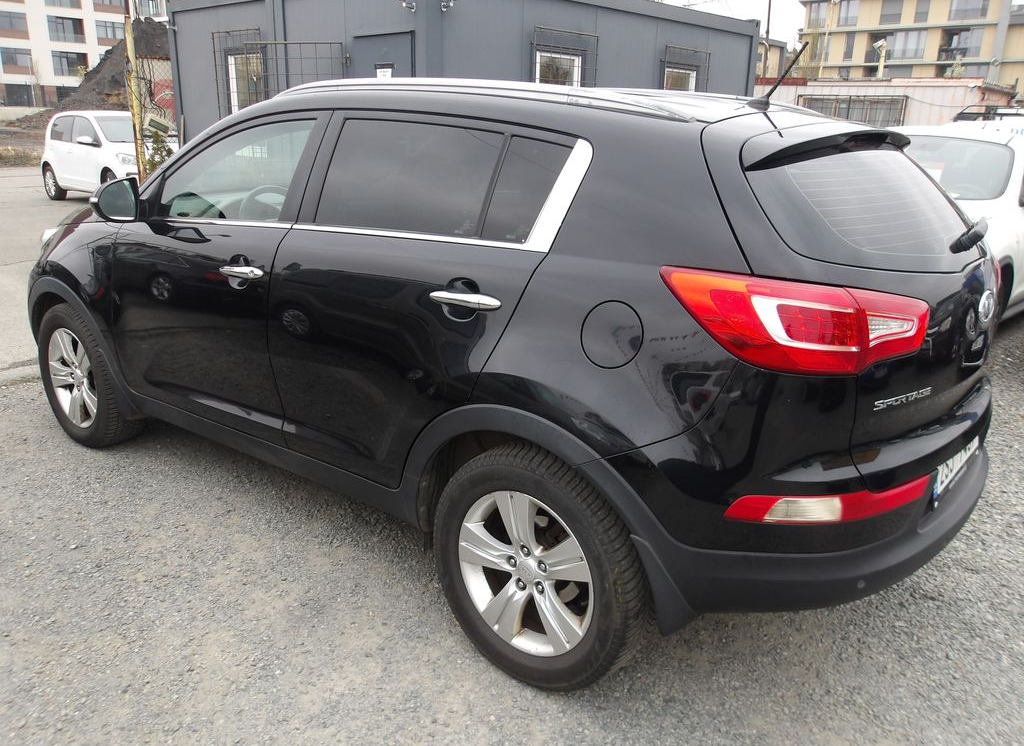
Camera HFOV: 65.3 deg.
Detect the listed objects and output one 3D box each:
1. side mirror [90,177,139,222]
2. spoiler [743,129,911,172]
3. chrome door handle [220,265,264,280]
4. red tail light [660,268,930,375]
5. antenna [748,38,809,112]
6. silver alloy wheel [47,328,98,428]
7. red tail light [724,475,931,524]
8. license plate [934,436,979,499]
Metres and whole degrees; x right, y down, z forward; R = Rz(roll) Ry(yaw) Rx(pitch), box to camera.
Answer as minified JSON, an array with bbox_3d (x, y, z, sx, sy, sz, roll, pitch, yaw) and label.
[{"bbox_3d":[-1.461,-0.637,2.938,0.130,0.175,0.190,14,21,36],"label":"side mirror"},{"bbox_3d":[0.971,-0.637,2.243,0.220,0.120,1.280,14,21,36],"label":"spoiler"},{"bbox_3d":[-0.908,-0.338,2.679,0.245,0.035,0.050,14,21,36],"label":"chrome door handle"},{"bbox_3d":[0.637,-0.122,1.767,0.500,0.210,0.390,14,21,36],"label":"red tail light"},{"bbox_3d":[0.786,-0.858,2.333,0.045,0.240,0.060,-19,62,-49],"label":"antenna"},{"bbox_3d":[-1.987,0.009,3.776,0.465,0.465,0.180,14,21,36],"label":"silver alloy wheel"},{"bbox_3d":[0.737,0.269,1.847,0.325,0.090,0.465,14,21,36],"label":"red tail light"},{"bbox_3d":[1.257,0.230,2.250,0.015,0.110,0.520,5,15,38],"label":"license plate"}]

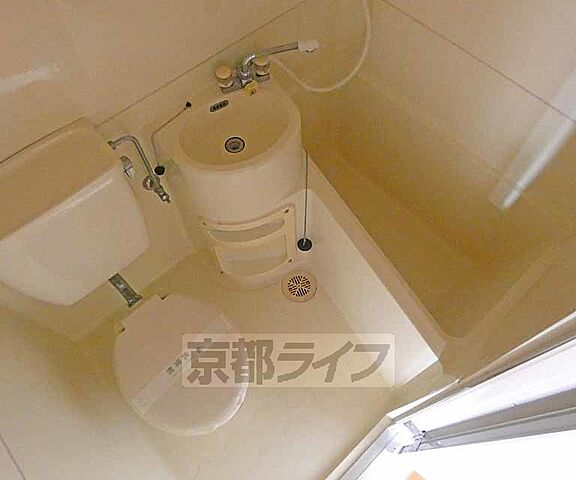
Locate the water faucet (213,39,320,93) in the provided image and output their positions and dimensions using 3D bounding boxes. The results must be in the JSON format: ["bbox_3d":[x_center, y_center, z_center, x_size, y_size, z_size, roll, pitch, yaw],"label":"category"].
[{"bbox_3d":[-0.050,-0.531,1.222,0.305,0.100,0.090,-20,62,-8],"label":"water faucet"}]

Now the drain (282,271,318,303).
[{"bbox_3d":[0.050,0.198,1.716,0.152,0.012,0.152,-1,61,2],"label":"drain"}]

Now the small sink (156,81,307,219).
[{"bbox_3d":[-0.169,-0.275,1.279,0.427,0.250,0.347,-26,63,-11],"label":"small sink"}]

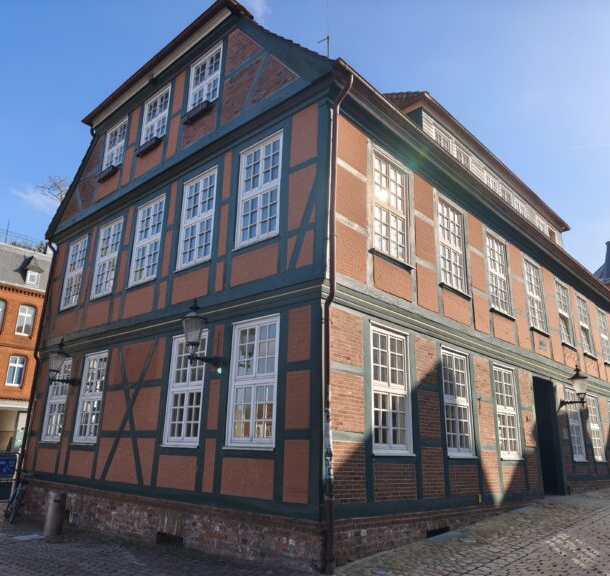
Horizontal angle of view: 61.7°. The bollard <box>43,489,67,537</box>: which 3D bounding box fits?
[{"bbox_3d":[-4.992,4.500,10.261,0.325,0.826,0.325,9,-19,-22],"label":"bollard"}]

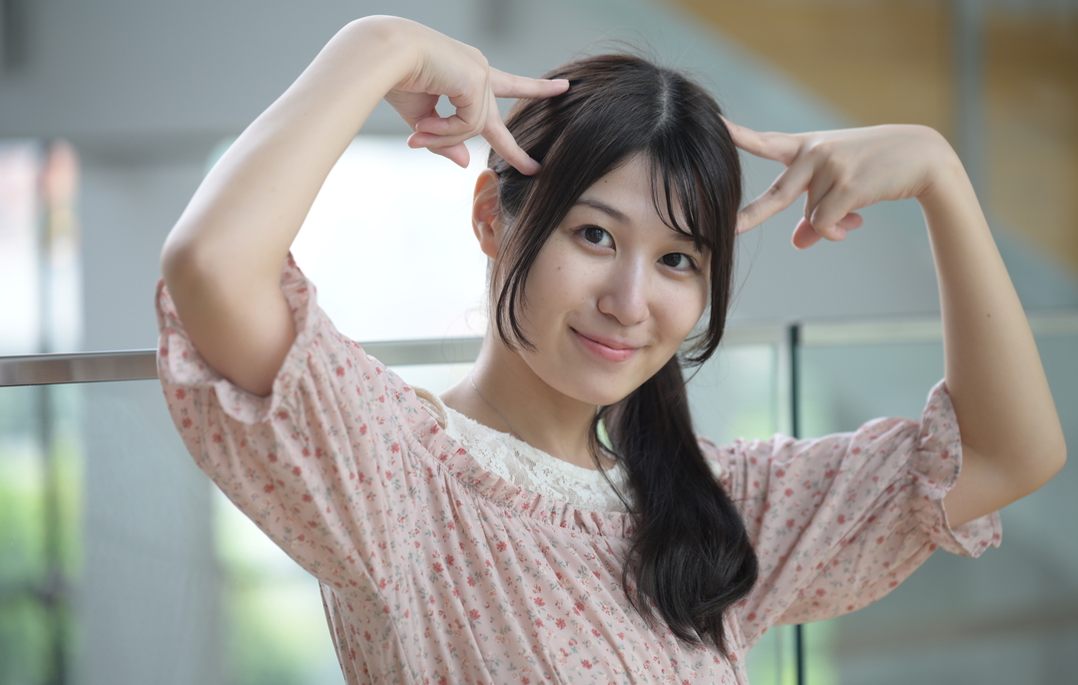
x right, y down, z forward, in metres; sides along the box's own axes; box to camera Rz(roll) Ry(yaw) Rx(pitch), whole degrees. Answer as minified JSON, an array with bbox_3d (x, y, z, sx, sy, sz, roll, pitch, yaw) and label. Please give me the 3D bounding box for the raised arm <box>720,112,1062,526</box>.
[{"bbox_3d":[0.237,-0.012,2.680,0.228,0.270,0.170,-1,2,0],"label":"raised arm"}]

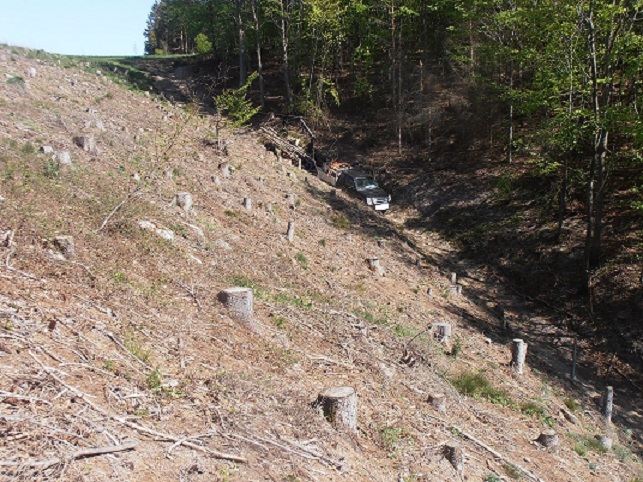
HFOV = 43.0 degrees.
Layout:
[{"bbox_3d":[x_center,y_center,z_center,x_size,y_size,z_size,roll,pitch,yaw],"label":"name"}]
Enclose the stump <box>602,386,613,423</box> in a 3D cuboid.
[{"bbox_3d":[4.934,2.801,14.000,0.110,0.600,0.110,0,5,0],"label":"stump"}]

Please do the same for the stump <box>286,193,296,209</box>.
[{"bbox_3d":[-1.093,-1.476,29.773,0.345,0.547,0.345,0,9,0],"label":"stump"}]

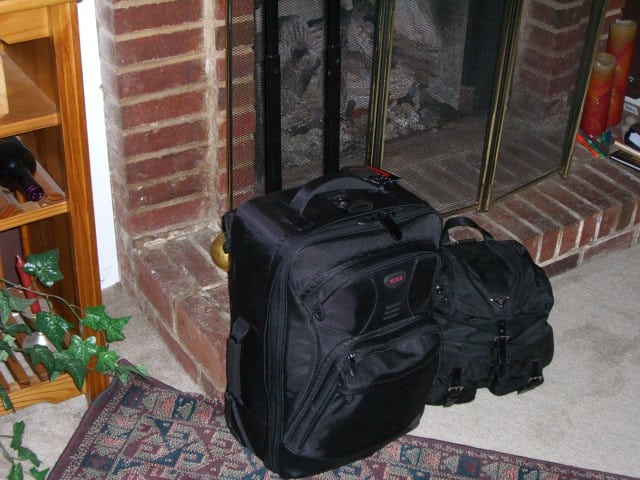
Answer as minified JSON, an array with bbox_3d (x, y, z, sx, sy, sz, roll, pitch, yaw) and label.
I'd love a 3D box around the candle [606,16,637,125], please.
[{"bbox_3d":[0.870,-0.488,2.982,0.075,0.300,0.075,-7,32,-14],"label":"candle"}]

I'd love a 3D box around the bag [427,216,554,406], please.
[{"bbox_3d":[0.334,0.158,2.146,0.270,0.310,0.170,-6,32,-13],"label":"bag"}]

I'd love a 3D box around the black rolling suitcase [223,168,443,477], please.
[{"bbox_3d":[0.015,0.173,2.102,0.353,0.537,0.238,-14,38,-23],"label":"black rolling suitcase"}]

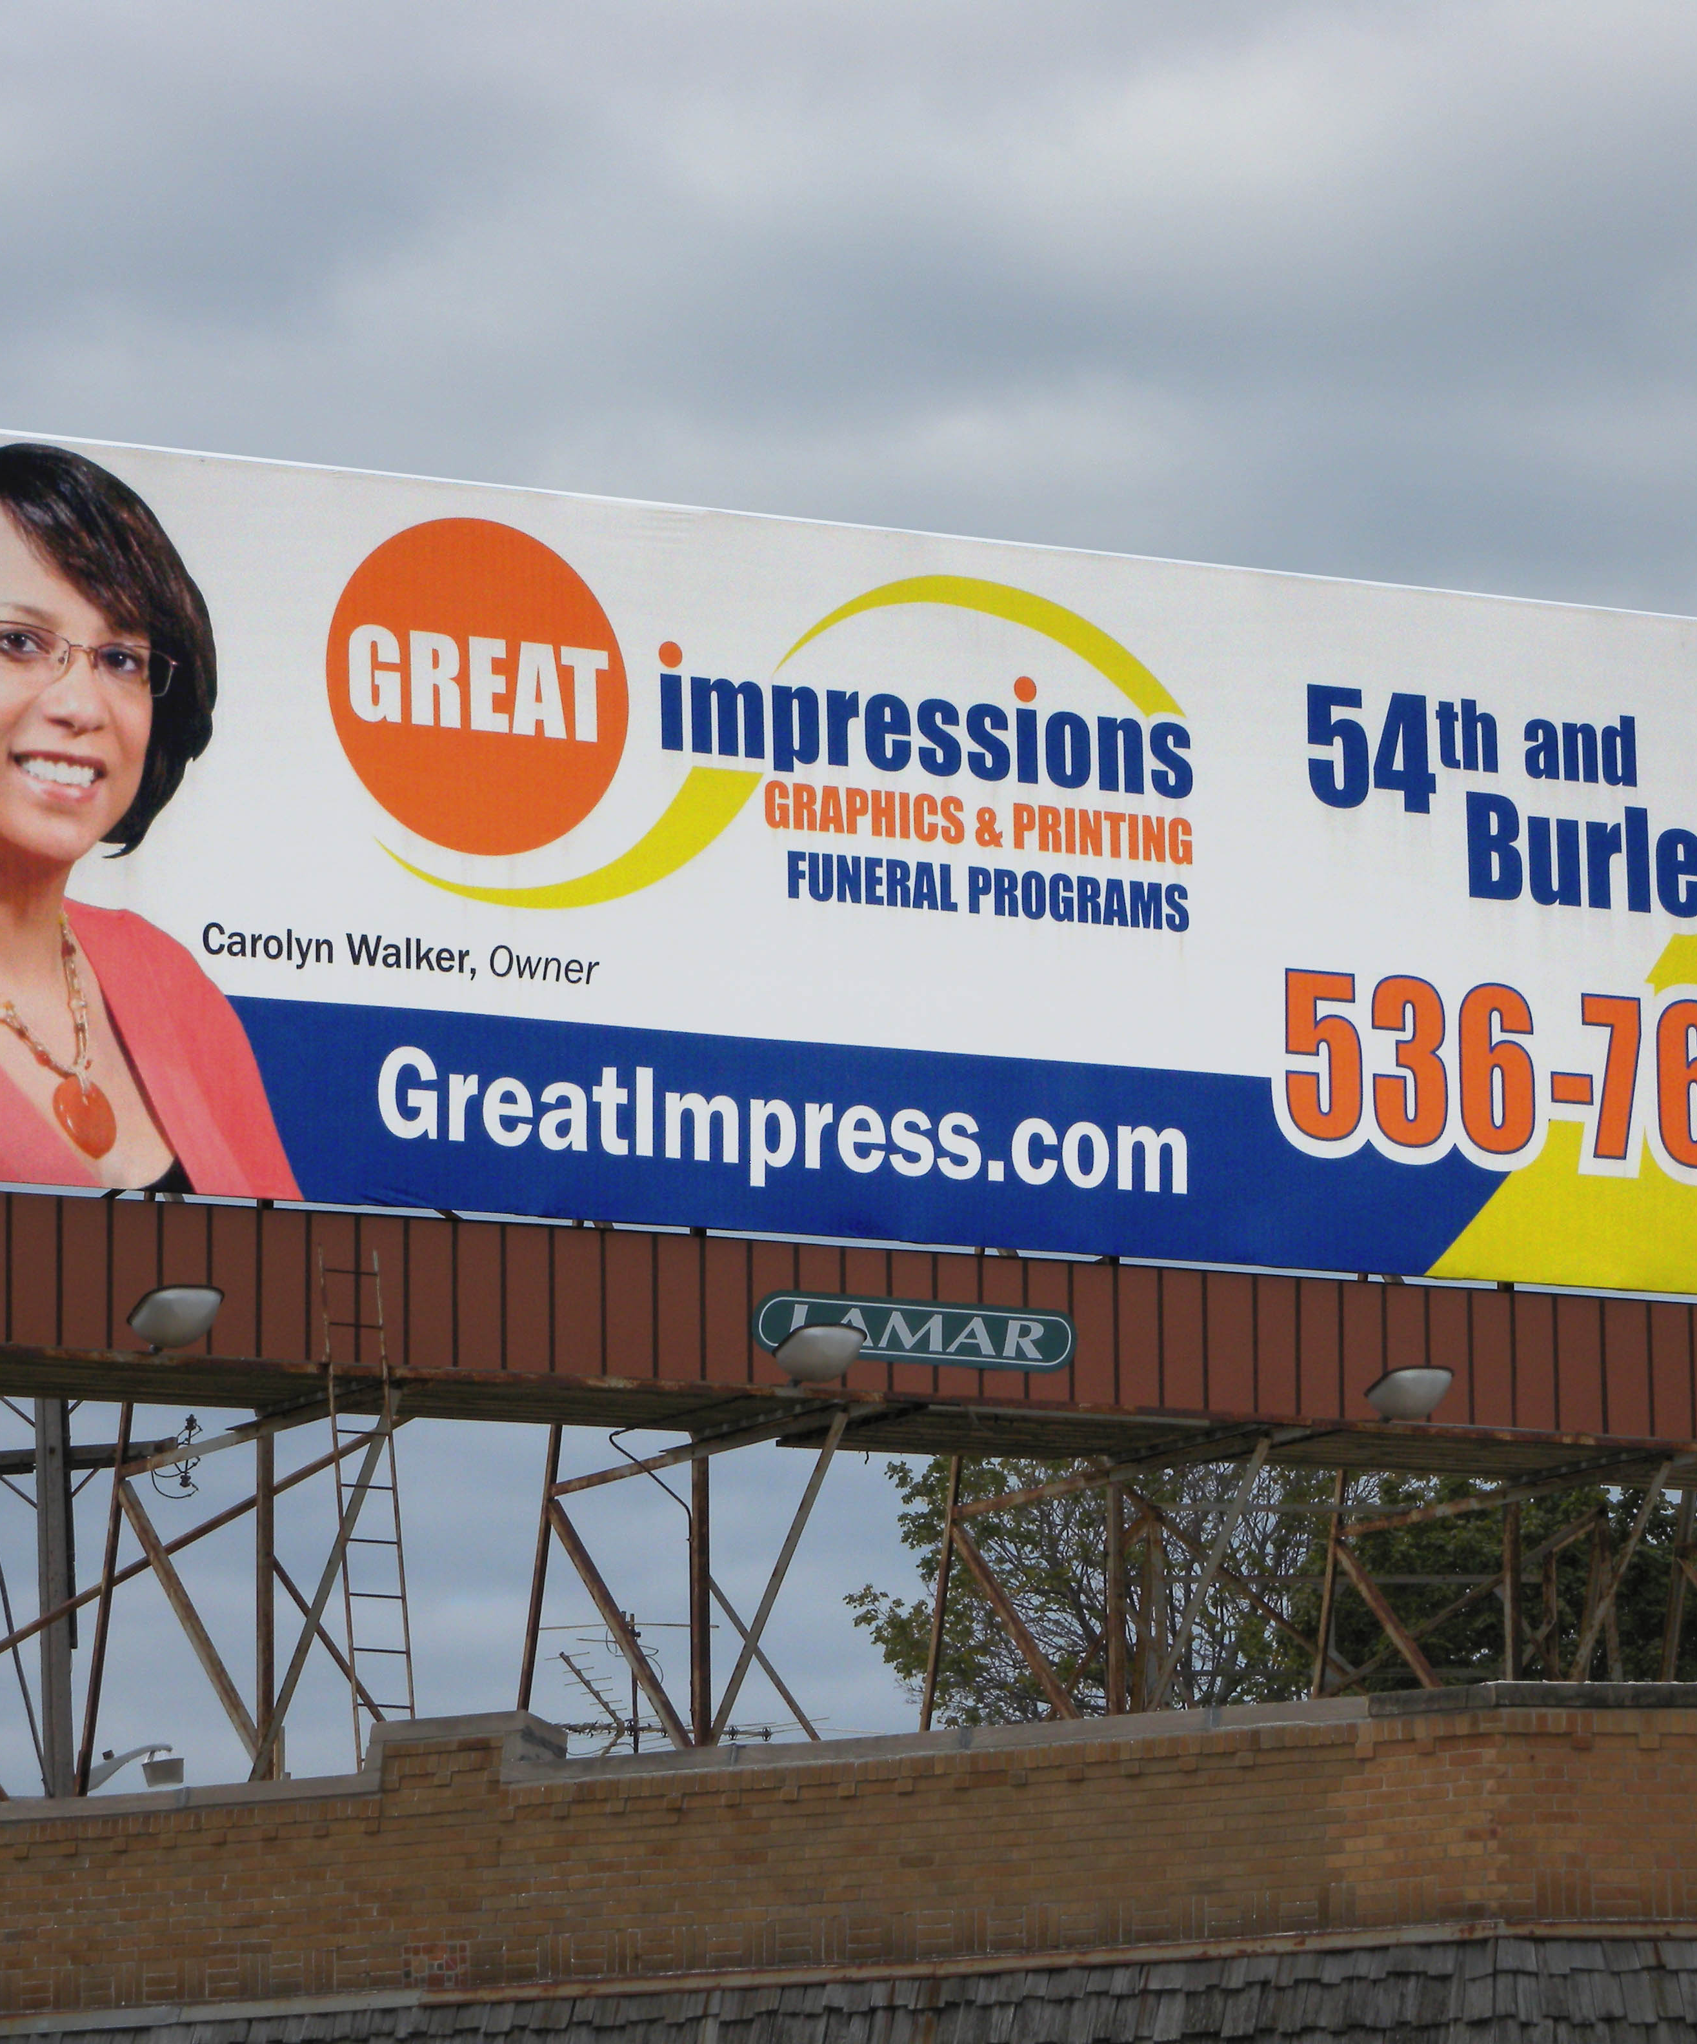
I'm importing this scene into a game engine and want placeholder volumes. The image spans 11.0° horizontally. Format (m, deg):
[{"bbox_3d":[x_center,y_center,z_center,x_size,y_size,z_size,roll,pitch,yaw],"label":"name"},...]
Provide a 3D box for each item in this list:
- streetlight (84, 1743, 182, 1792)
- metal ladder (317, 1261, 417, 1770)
[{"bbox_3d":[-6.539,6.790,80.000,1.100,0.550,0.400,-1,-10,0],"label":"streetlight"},{"bbox_3d":[-2.577,2.854,47.651,0.360,3.400,0.050,5,-20,-27],"label":"metal ladder"}]

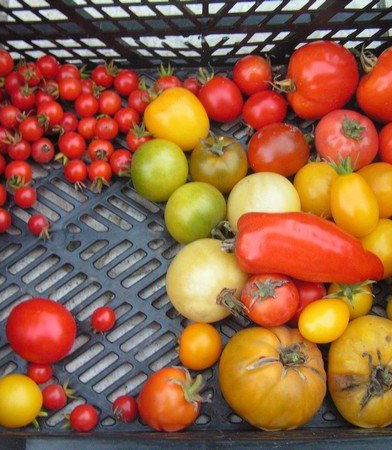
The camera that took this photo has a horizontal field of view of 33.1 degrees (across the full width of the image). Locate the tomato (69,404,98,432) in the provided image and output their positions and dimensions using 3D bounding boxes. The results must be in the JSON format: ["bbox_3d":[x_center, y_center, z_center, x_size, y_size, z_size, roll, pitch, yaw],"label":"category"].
[{"bbox_3d":[-0.100,0.171,0.584,0.026,0.025,0.025,0,76,0],"label":"tomato"}]

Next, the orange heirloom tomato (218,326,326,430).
[{"bbox_3d":[0.067,0.133,0.570,0.093,0.069,0.091,0,71,-16],"label":"orange heirloom tomato"}]

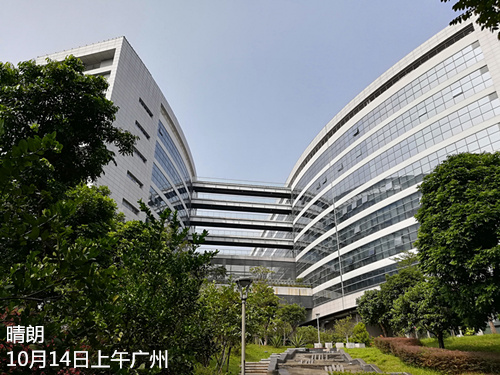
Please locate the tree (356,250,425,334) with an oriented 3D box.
[{"bbox_3d":[11.366,8.654,30.270,5.562,6.831,5.395,0,-26,0],"label":"tree"}]

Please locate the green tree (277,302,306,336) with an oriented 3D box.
[{"bbox_3d":[4.032,13.027,36.482,2.915,3.589,2.827,0,-26,0],"label":"green tree"}]

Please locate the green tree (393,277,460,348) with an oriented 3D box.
[{"bbox_3d":[11.059,7.787,23.461,4.561,4.182,4.424,0,-26,0],"label":"green tree"}]

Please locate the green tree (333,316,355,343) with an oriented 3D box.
[{"bbox_3d":[8.296,12.669,33.318,1.952,2.331,1.893,0,-26,0],"label":"green tree"}]

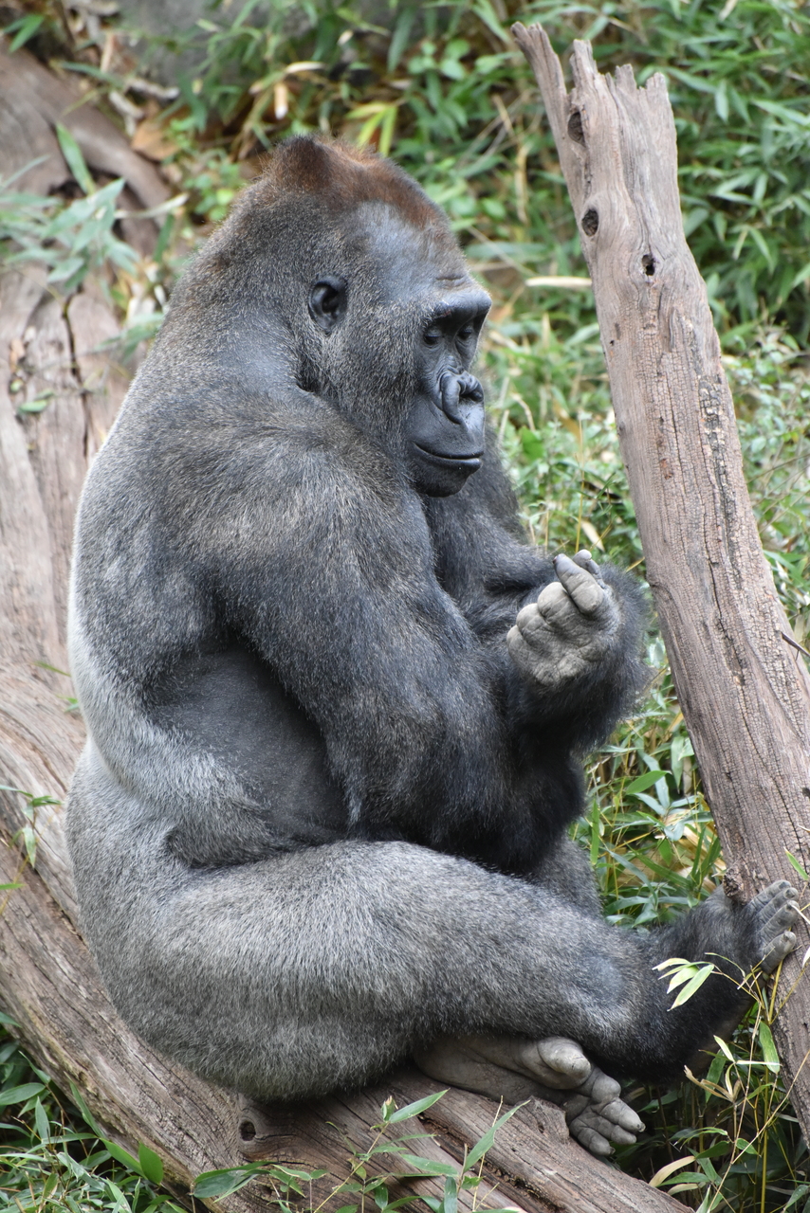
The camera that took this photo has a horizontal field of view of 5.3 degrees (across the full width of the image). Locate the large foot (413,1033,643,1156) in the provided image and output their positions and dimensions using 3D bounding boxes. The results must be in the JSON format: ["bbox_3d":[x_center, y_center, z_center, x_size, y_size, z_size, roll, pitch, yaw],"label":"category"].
[{"bbox_3d":[0.132,0.523,9.450,0.275,0.110,0.100,23,17,9],"label":"large foot"}]

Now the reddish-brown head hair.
[{"bbox_3d":[-0.059,-0.456,9.450,0.210,0.110,0.160,7,13,29],"label":"reddish-brown head hair"}]

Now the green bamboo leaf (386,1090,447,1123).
[{"bbox_3d":[0.011,0.528,9.250,0.072,0.016,0.008,-30,-34,9],"label":"green bamboo leaf"}]

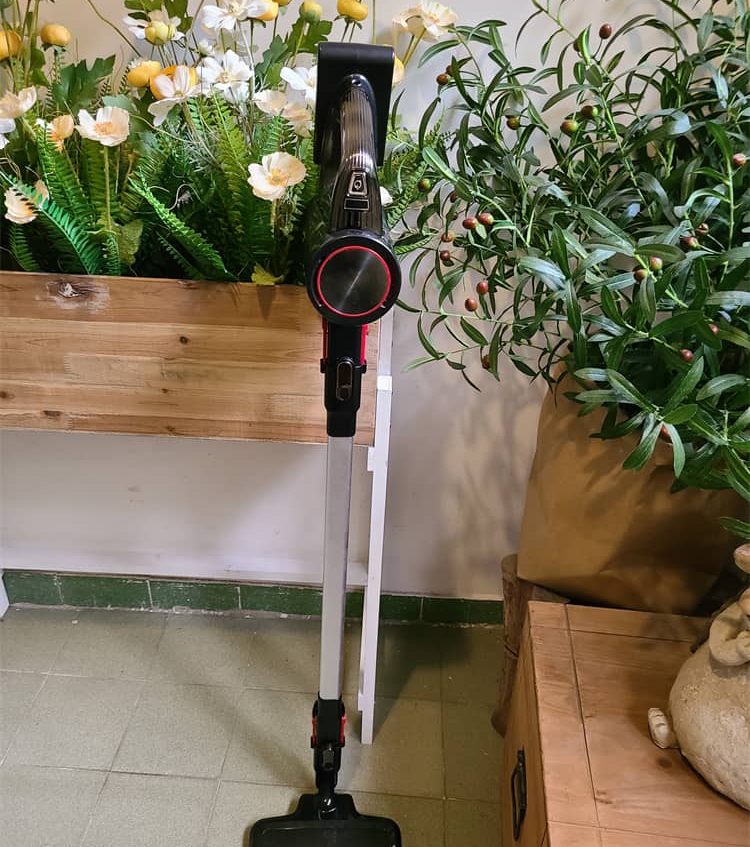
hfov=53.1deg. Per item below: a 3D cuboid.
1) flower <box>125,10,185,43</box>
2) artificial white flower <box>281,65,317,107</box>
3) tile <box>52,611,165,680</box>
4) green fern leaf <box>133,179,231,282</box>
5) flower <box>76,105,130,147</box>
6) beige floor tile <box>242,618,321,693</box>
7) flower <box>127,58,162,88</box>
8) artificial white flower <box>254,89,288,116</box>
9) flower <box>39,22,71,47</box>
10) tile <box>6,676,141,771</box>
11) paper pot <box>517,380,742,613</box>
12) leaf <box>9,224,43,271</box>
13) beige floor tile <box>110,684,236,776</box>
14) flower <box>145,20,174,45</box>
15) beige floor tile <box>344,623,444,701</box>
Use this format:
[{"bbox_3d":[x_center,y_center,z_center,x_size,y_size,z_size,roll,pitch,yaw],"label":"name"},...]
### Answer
[{"bbox_3d":[-0.267,-0.481,0.908,0.073,0.043,0.063,3,48,2],"label":"flower"},{"bbox_3d":[-0.083,-0.419,0.933,0.075,0.060,0.050,4,32,2],"label":"artificial white flower"},{"bbox_3d":[-0.557,0.469,1.595,0.200,0.010,0.182,4,32,2],"label":"tile"},{"bbox_3d":[-0.234,-0.235,0.921,0.050,0.158,0.035,-53,27,-17],"label":"green fern leaf"},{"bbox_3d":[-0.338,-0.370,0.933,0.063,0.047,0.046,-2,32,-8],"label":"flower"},{"bbox_3d":[-0.157,0.491,1.587,0.200,0.010,0.192,4,32,2],"label":"beige floor tile"},{"bbox_3d":[-0.281,-0.428,0.919,0.044,0.035,0.043,-5,32,7],"label":"flower"},{"bbox_3d":[-0.130,-0.404,0.945,0.044,0.034,0.044,4,32,2],"label":"artificial white flower"},{"bbox_3d":[-0.404,-0.490,0.946,0.038,0.031,0.038,-5,33,-12],"label":"flower"},{"bbox_3d":[-0.569,0.571,1.436,0.200,0.010,0.200,3,33,2],"label":"tile"},{"bbox_3d":[0.410,0.106,1.247,0.315,0.305,0.290,4,32,2],"label":"paper pot"},{"bbox_3d":[-0.463,-0.230,0.994,0.035,0.089,0.022,-22,33,-19],"label":"leaf"},{"bbox_3d":[-0.370,0.583,1.429,0.200,0.010,0.200,3,33,2],"label":"beige floor tile"},{"bbox_3d":[-0.266,-0.483,0.928,0.036,0.027,0.036,4,32,2],"label":"flower"},{"bbox_3d":[0.041,0.499,1.584,0.200,0.010,0.200,3,33,2],"label":"beige floor tile"}]

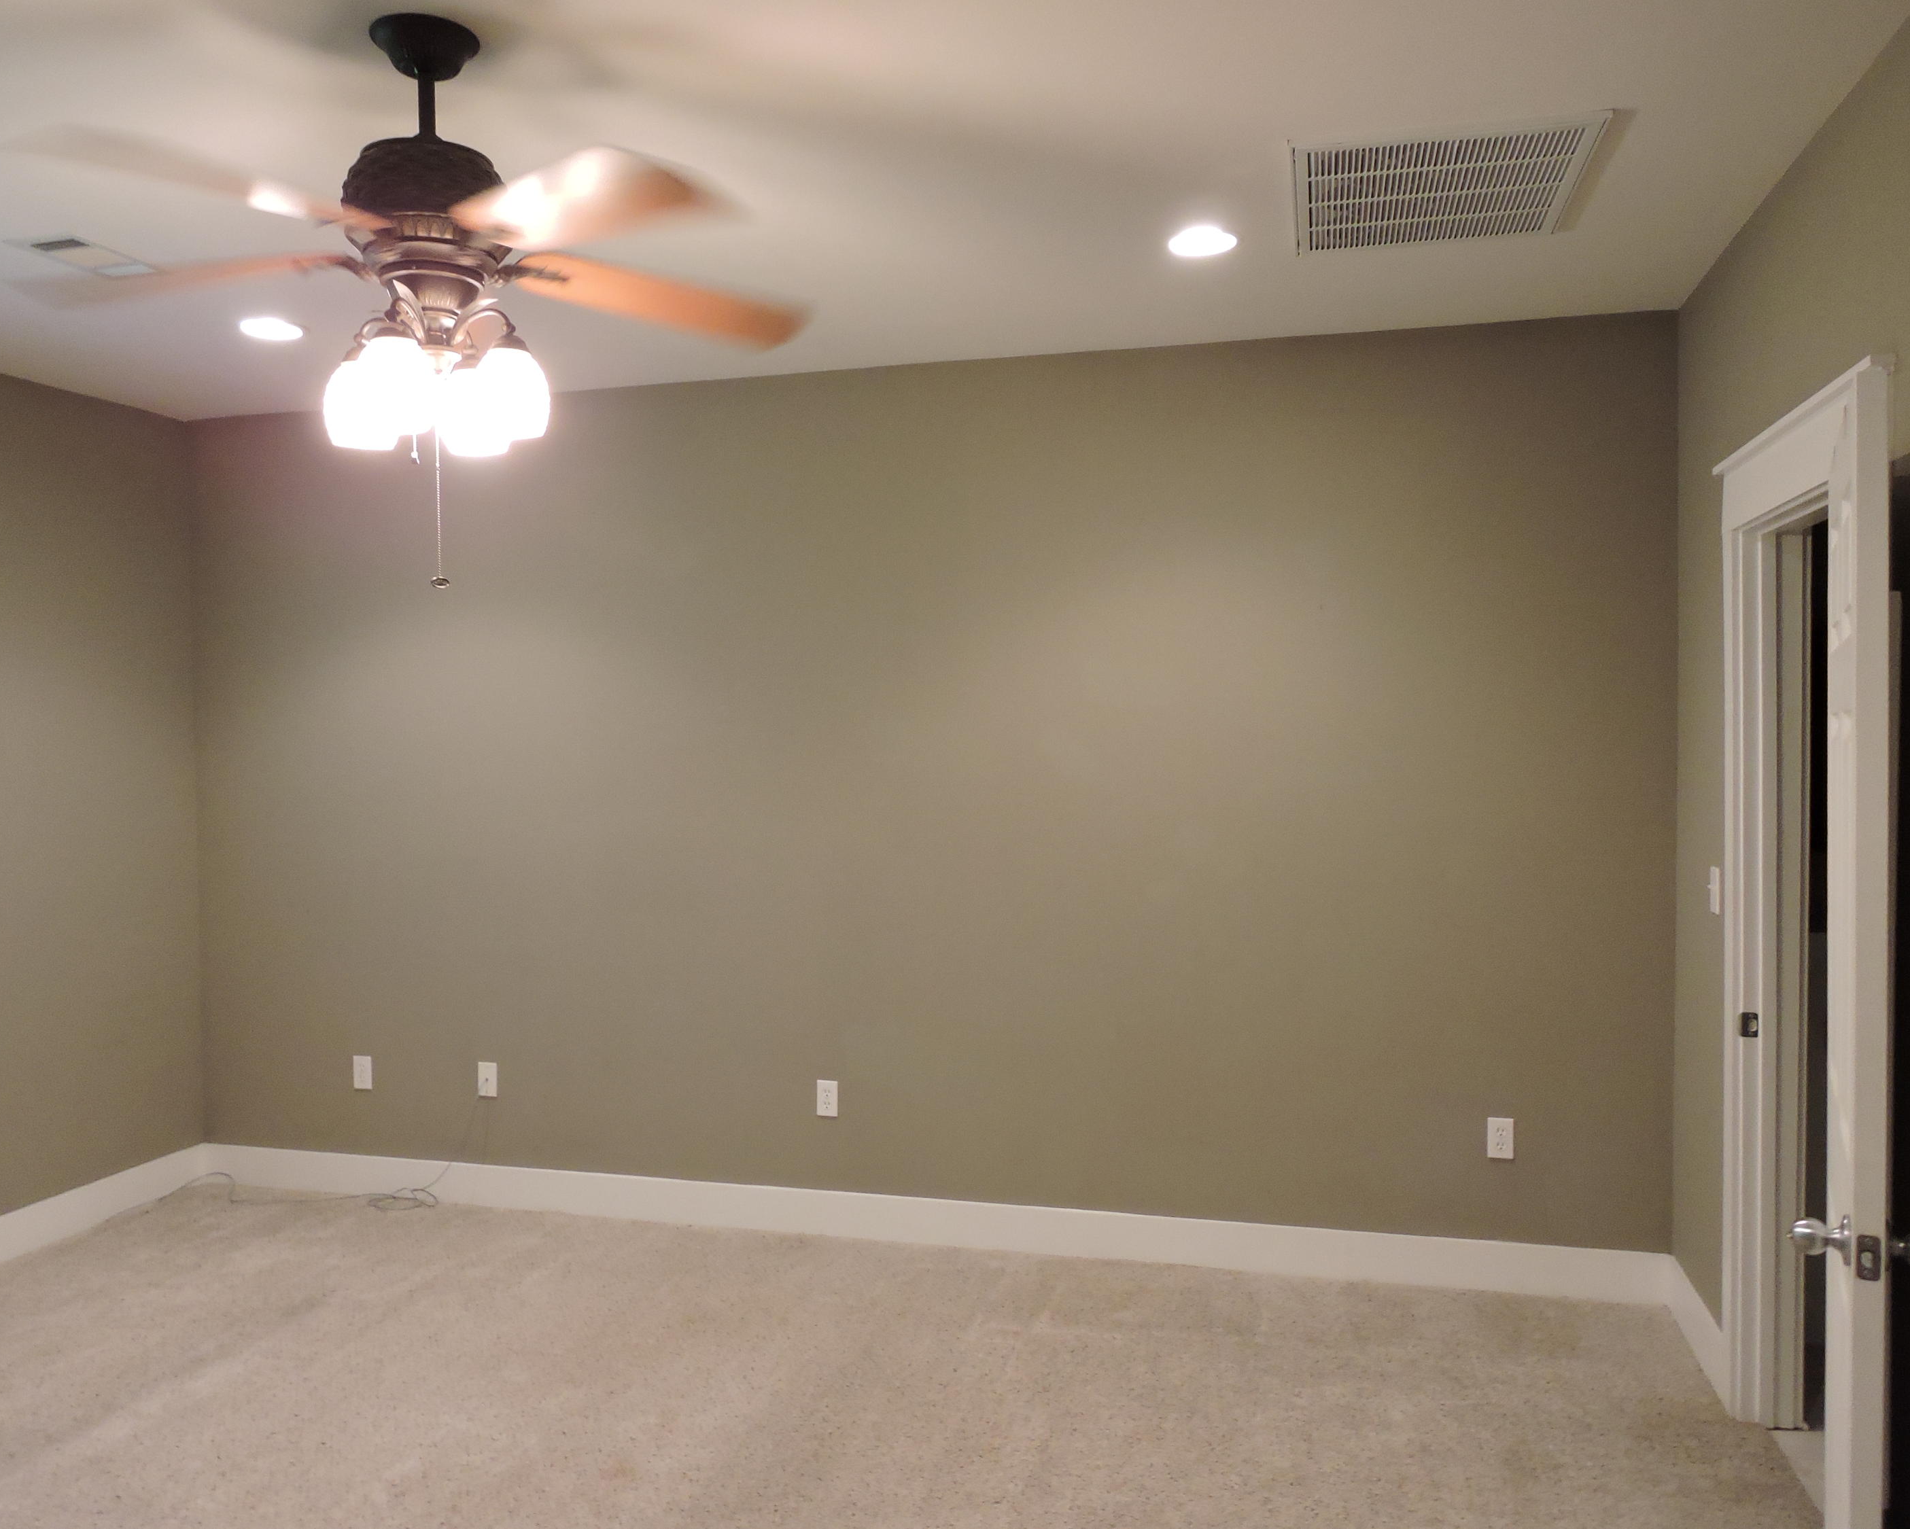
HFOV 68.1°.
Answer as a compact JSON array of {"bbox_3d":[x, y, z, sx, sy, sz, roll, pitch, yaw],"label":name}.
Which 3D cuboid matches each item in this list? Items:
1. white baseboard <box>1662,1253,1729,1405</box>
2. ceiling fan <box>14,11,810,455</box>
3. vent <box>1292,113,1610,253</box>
[{"bbox_3d":[1.917,1.434,3.669,0.016,0.147,0.525,0,1,15],"label":"white baseboard"},{"bbox_3d":[-0.872,-0.858,2.334,1.300,0.670,1.300,0,1,15],"label":"ceiling fan"},{"bbox_3d":[1.025,-1.219,3.013,0.585,0.025,0.690,0,1,15],"label":"vent"}]

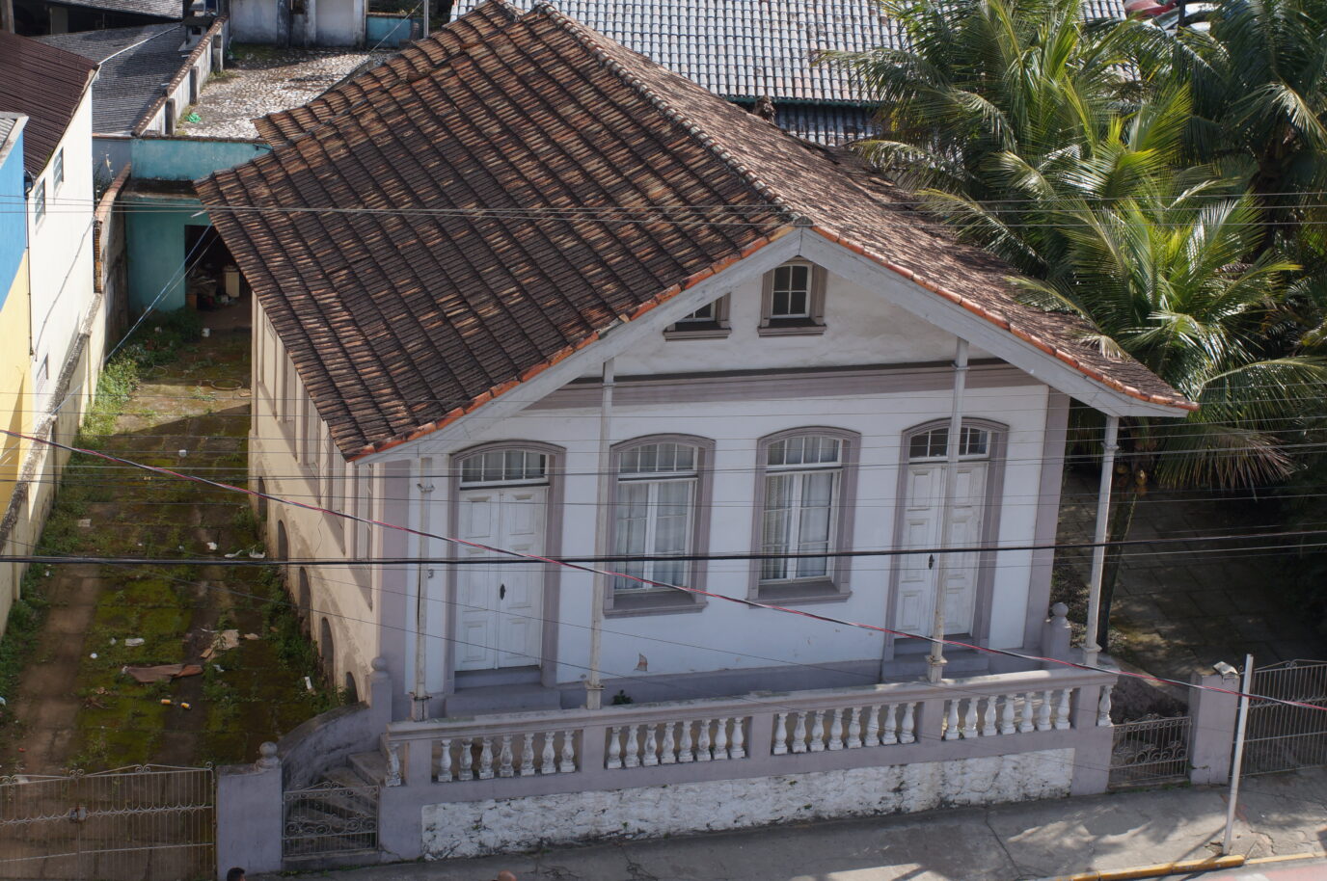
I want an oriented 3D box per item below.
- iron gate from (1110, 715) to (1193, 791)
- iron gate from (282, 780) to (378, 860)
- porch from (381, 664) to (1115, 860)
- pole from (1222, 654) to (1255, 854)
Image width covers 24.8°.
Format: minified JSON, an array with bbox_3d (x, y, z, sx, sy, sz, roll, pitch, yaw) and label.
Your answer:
[{"bbox_3d":[6.330,4.018,39.291,1.125,0.956,0.061,-3,21,-16],"label":"iron gate"},{"bbox_3d":[-4.006,4.523,36.313,1.174,0.907,0.061,-3,21,-16],"label":"iron gate"},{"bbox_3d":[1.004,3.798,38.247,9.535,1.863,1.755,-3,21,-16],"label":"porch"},{"bbox_3d":[7.107,3.883,37.327,0.080,2.718,0.080,-3,21,-16],"label":"pole"}]

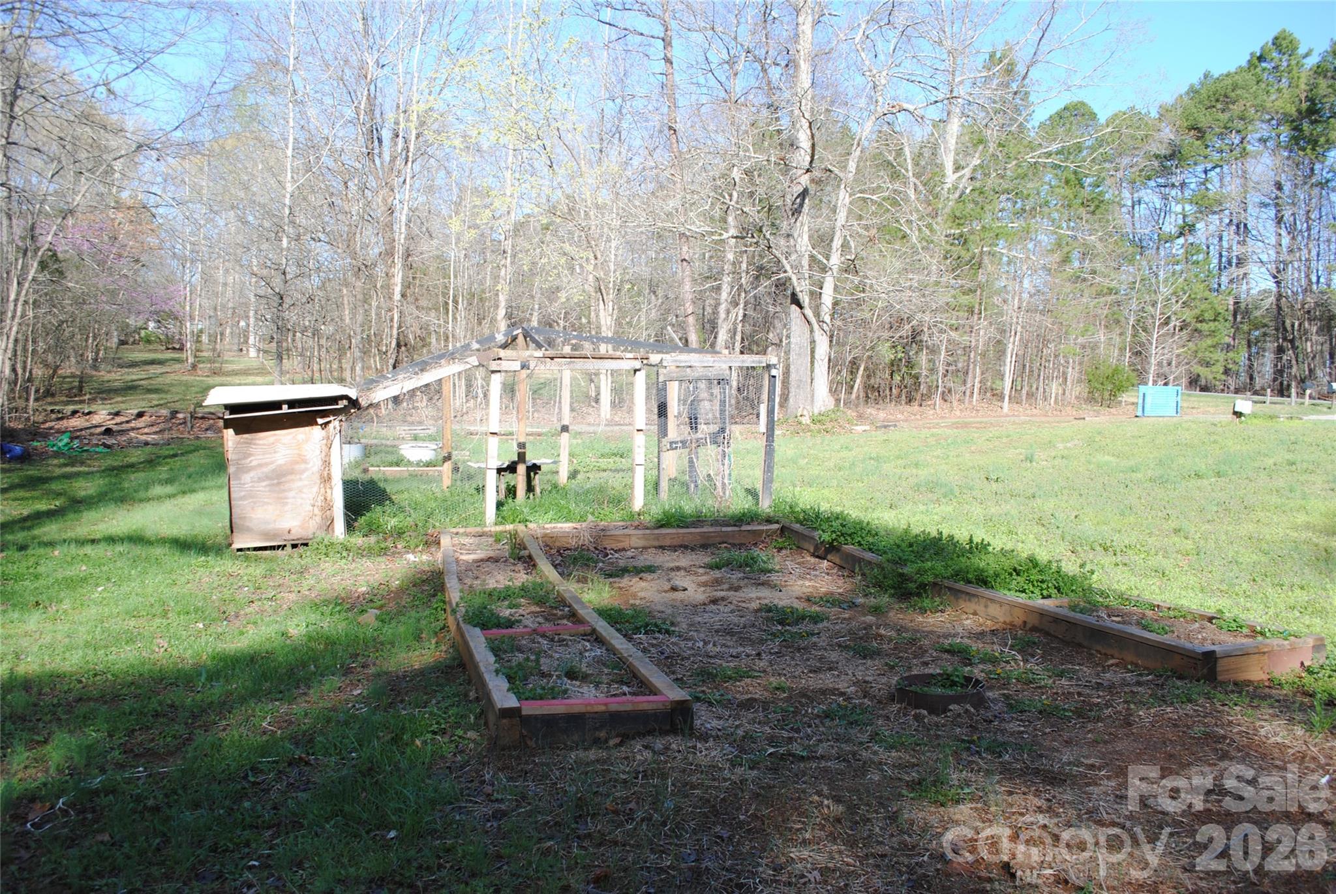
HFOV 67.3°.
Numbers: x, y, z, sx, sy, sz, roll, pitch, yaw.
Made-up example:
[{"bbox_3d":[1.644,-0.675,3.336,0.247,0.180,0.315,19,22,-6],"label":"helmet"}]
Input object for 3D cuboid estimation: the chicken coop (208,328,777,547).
[{"bbox_3d":[-1.856,-0.266,11.232,5.758,2.181,2.397,0,3,-16],"label":"chicken coop"}]

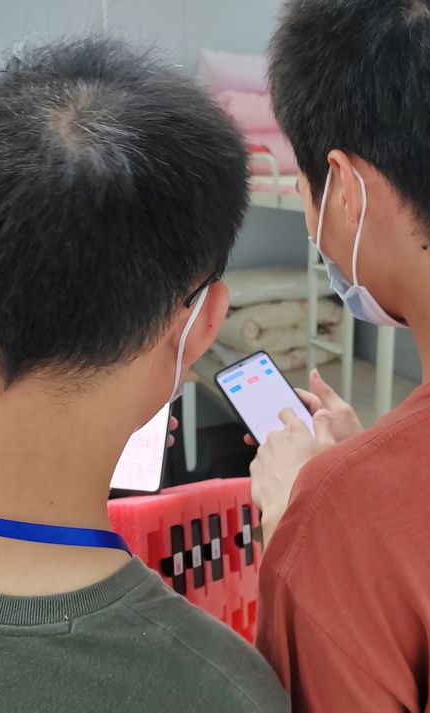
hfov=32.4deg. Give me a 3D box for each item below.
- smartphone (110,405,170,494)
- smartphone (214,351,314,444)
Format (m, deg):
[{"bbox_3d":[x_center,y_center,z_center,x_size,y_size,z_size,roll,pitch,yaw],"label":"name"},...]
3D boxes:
[{"bbox_3d":[-0.088,0.078,0.821,0.075,0.009,0.162,5,54,0],"label":"smartphone"},{"bbox_3d":[0.068,0.066,0.871,0.075,0.009,0.162,-26,59,-15],"label":"smartphone"}]

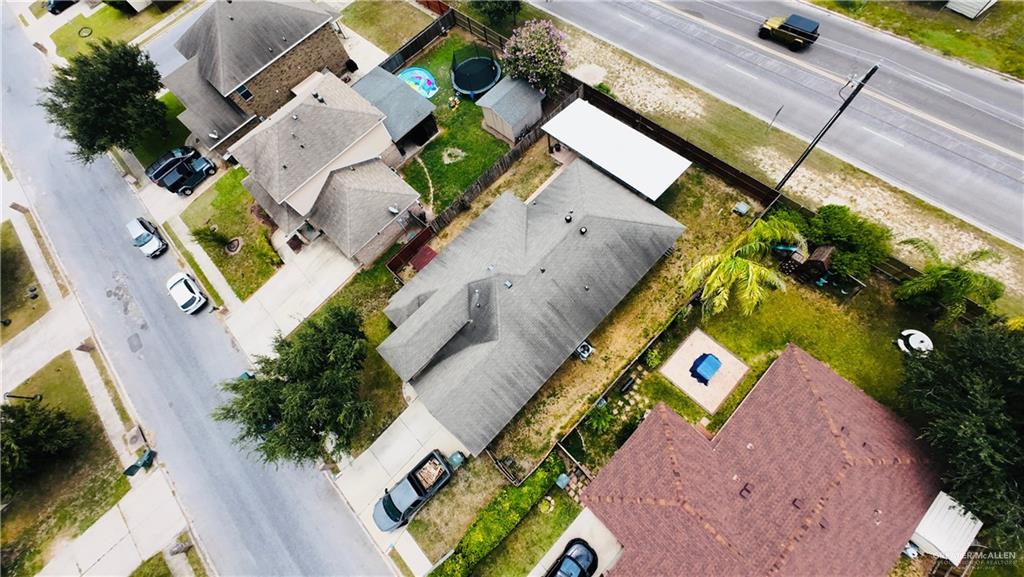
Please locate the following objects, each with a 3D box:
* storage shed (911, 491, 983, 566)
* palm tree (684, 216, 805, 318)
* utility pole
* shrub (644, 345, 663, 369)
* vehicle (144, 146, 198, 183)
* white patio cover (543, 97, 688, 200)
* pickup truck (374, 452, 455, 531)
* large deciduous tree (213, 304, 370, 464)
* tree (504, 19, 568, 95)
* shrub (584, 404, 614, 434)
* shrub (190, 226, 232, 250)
[{"bbox_3d":[21.465,12.044,17.175,2.150,2.350,2.600,42,81,18],"label":"storage shed"},{"bbox_3d":[13.269,-0.894,19.829,6.100,5.700,6.100,-2,70,7],"label":"palm tree"},{"bbox_3d":[18.128,-8.310,19.705,0.600,9.600,0.450,41,80,19],"label":"utility pole"},{"bbox_3d":[9.484,4.602,21.890,1.350,1.100,1.350,-2,71,6],"label":"shrub"},{"bbox_3d":[-34.193,-12.464,32.896,1.850,1.650,4.500,42,81,18],"label":"vehicle"},{"bbox_3d":[7.979,-10.674,26.485,10.800,2.700,4.250,42,81,18],"label":"white patio cover"},{"bbox_3d":[-6.390,13.155,21.118,5.150,1.700,1.880,-42,71,-8],"label":"pickup truck"},{"bbox_3d":[-13.637,5.951,21.207,9.500,6.900,9.500,-2,71,6],"label":"large deciduous tree"},{"bbox_3d":[1.954,-19.996,29.006,5.600,5.400,5.600,-2,71,6],"label":"tree"},{"bbox_3d":[5.386,8.060,19.998,1.650,1.300,1.650,-2,70,7],"label":"shrub"},{"bbox_3d":[-26.214,-4.377,28.455,1.700,2.900,1.700,42,81,18],"label":"shrub"}]

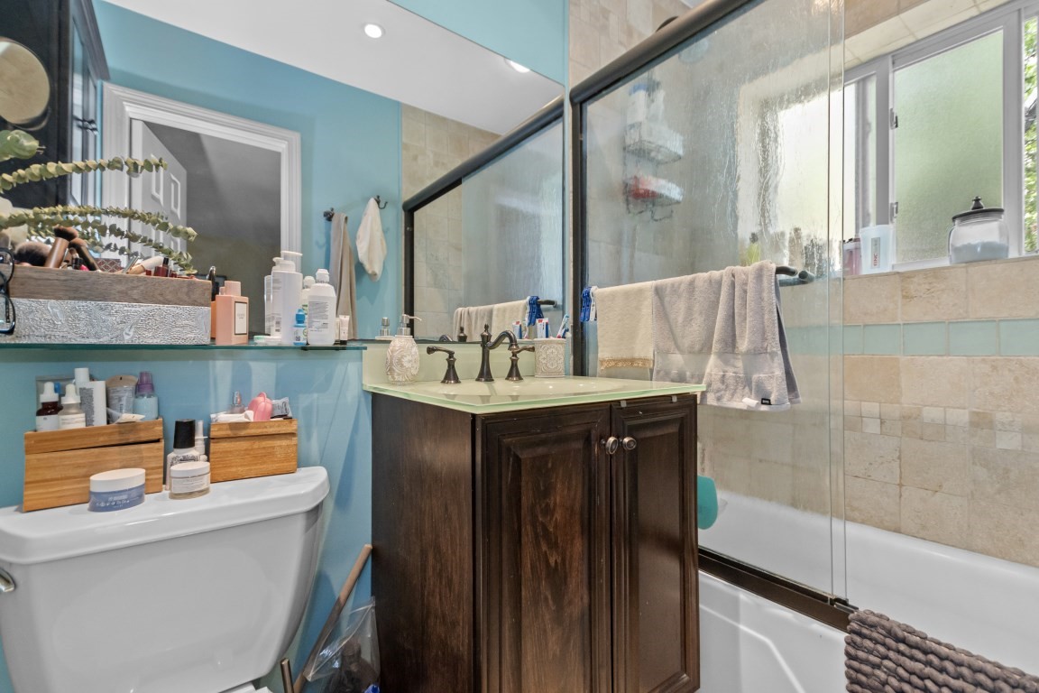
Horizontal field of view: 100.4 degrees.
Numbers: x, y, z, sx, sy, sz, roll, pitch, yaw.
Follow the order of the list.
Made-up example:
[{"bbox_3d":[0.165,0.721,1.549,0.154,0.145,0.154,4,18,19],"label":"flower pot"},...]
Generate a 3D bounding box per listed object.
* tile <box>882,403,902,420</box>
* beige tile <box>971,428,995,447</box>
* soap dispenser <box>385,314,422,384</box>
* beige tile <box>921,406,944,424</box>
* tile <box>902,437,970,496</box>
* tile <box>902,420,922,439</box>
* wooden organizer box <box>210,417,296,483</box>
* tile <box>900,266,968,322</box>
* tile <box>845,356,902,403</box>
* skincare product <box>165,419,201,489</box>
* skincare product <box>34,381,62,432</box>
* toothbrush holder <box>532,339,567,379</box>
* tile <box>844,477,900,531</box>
[{"bbox_3d":[1.235,0.218,1.439,0.010,0.051,0.049,0,-1,-40],"label":"tile"},{"bbox_3d":[1.355,0.268,1.268,0.012,0.051,0.049,0,-1,-37],"label":"beige tile"},{"bbox_3d":[-0.300,0.008,1.136,0.099,0.177,0.083,0,0,28],"label":"soap dispenser"},{"bbox_3d":[1.296,0.215,1.353,0.012,0.050,0.049,0,0,-38],"label":"beige tile"},{"bbox_3d":[1.293,0.373,1.350,0.012,0.154,0.153,0,-1,-37],"label":"tile"},{"bbox_3d":[1.264,0.268,1.393,0.012,0.050,0.049,0,0,-38],"label":"tile"},{"bbox_3d":[-0.522,0.196,0.853,0.143,0.106,0.070,0,-1,-35],"label":"wooden organizer box"},{"bbox_3d":[1.294,-0.154,1.354,0.012,0.151,0.151,0,0,-38],"label":"tile"},{"bbox_3d":[1.202,0.112,1.479,0.010,0.157,0.153,0,-1,-40],"label":"tile"},{"bbox_3d":[-0.680,0.218,0.876,0.054,0.135,0.044,0,0,-38],"label":"skincare product"},{"bbox_3d":[-0.854,0.116,0.787,0.033,0.102,0.033,0,0,-43],"label":"skincare product"},{"bbox_3d":[0.095,0.035,1.330,0.090,0.114,0.085,0,-1,-1],"label":"toothbrush holder"},{"bbox_3d":[1.203,0.531,1.474,0.012,0.151,0.151,0,0,-38],"label":"tile"}]

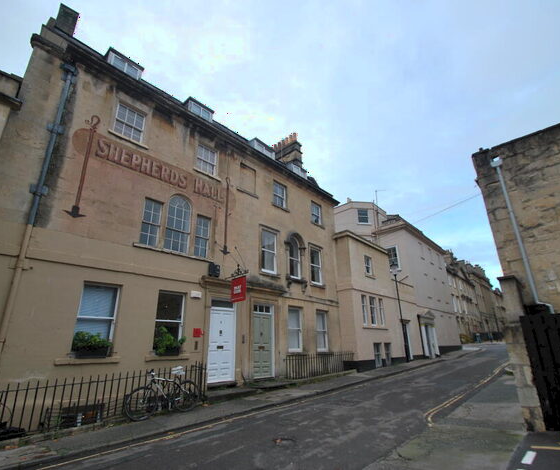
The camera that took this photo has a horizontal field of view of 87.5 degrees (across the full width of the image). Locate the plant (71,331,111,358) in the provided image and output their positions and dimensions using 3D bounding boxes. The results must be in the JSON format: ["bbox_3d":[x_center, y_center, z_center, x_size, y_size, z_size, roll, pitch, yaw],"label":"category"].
[{"bbox_3d":[-4.300,2.507,6.696,0.300,0.600,0.800,-17,-24,40],"label":"plant"}]

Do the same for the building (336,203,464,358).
[{"bbox_3d":[7.325,4.027,24.623,8.000,11.500,19.700,-17,-24,40],"label":"building"}]

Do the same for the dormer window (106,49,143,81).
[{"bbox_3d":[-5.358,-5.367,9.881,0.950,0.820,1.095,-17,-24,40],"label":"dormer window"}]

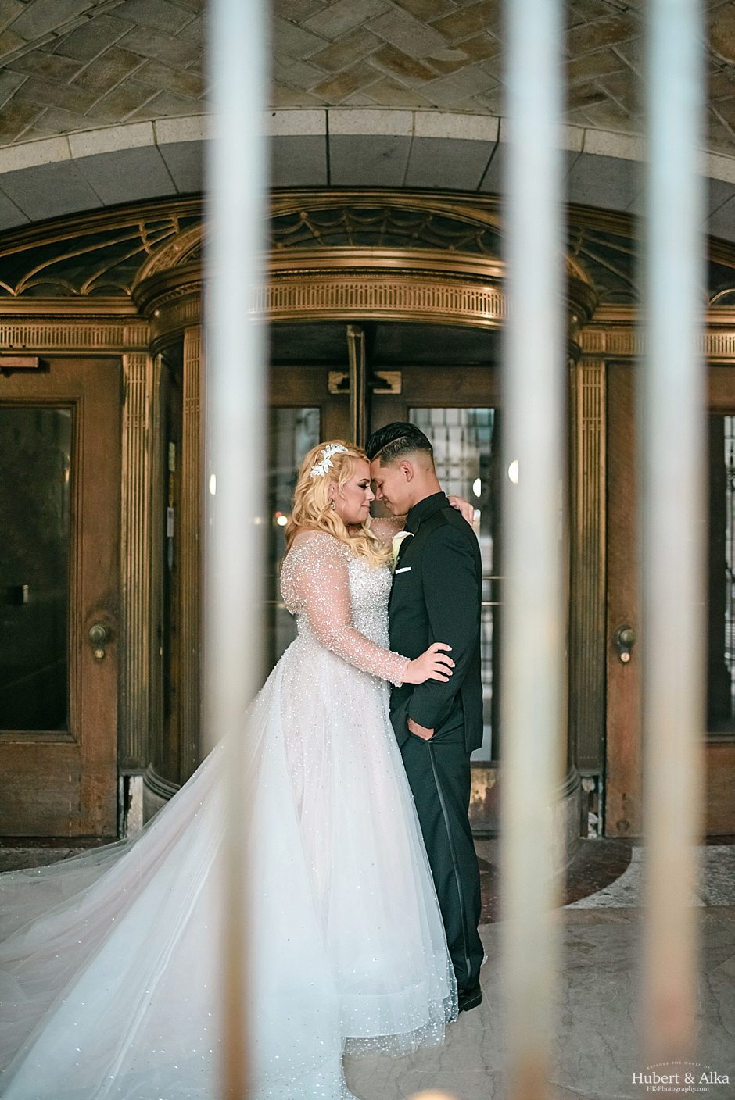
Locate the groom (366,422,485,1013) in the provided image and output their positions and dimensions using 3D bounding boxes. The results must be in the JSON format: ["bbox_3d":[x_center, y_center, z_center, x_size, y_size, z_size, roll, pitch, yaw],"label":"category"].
[{"bbox_3d":[0.165,0.468,3.190,0.370,1.730,0.530,0,0,-20],"label":"groom"}]

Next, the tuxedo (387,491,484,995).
[{"bbox_3d":[0.188,0.545,3.200,0.320,1.470,0.520,0,0,-20],"label":"tuxedo"}]

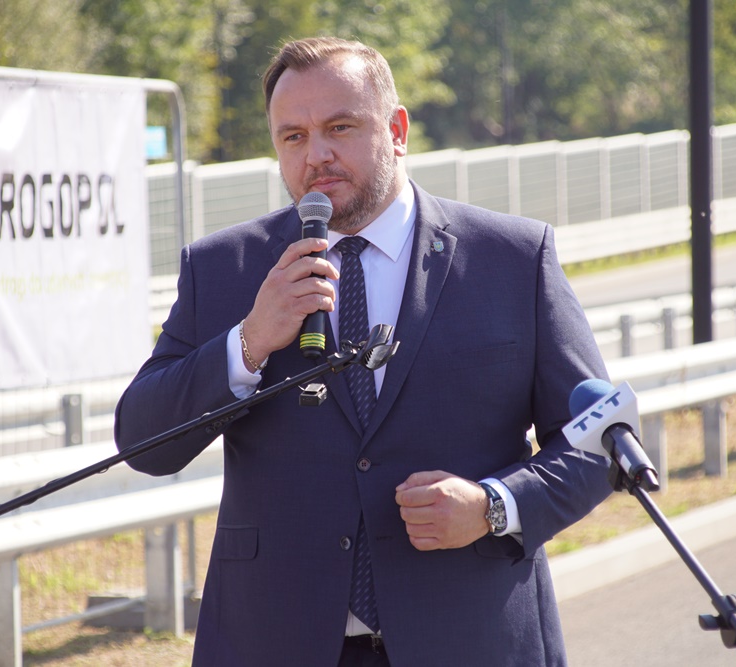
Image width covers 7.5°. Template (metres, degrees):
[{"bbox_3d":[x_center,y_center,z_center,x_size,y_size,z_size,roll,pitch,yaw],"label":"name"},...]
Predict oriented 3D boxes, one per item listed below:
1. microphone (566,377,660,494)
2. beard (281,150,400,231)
[{"bbox_3d":[0.345,0.155,7.657,0.110,0.093,0.262,-36,35,6],"label":"microphone"},{"bbox_3d":[-0.049,-0.197,7.720,0.152,0.108,0.115,-7,6,24],"label":"beard"}]

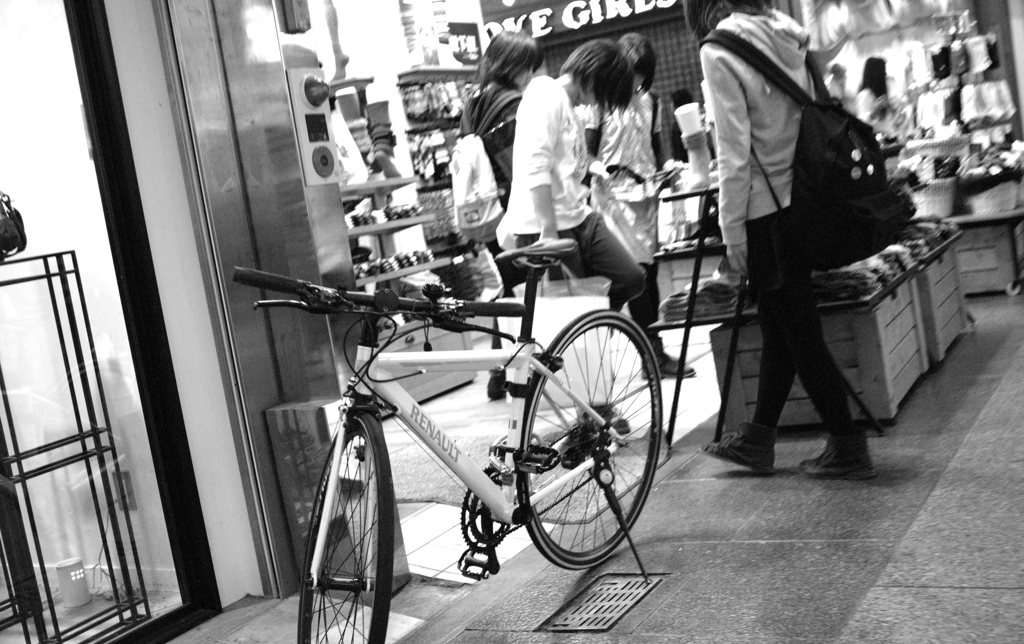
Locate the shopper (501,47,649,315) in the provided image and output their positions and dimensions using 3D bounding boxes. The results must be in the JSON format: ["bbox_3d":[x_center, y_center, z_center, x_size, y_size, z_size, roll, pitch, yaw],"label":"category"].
[{"bbox_3d":[0.253,-0.322,4.320,0.570,1.410,0.450,-8,6,12],"label":"shopper"}]

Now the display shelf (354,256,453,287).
[{"bbox_3d":[-0.634,-0.210,5.479,0.333,0.035,0.804,-6,7,31],"label":"display shelf"}]

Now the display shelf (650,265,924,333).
[{"bbox_3d":[1.096,-0.100,4.580,0.820,0.045,0.970,-6,7,29],"label":"display shelf"}]

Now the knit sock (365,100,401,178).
[{"bbox_3d":[-0.615,-0.876,5.566,0.160,0.375,0.105,-7,7,25],"label":"knit sock"}]

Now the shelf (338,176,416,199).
[{"bbox_3d":[-0.732,-0.633,5.533,0.255,0.035,0.676,-6,7,31],"label":"shelf"}]

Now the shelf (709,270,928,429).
[{"bbox_3d":[1.207,0.107,4.490,0.600,0.410,0.800,-6,7,29],"label":"shelf"}]

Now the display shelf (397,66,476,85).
[{"bbox_3d":[-0.431,-1.488,7.066,0.196,0.050,0.706,-6,7,31],"label":"display shelf"}]

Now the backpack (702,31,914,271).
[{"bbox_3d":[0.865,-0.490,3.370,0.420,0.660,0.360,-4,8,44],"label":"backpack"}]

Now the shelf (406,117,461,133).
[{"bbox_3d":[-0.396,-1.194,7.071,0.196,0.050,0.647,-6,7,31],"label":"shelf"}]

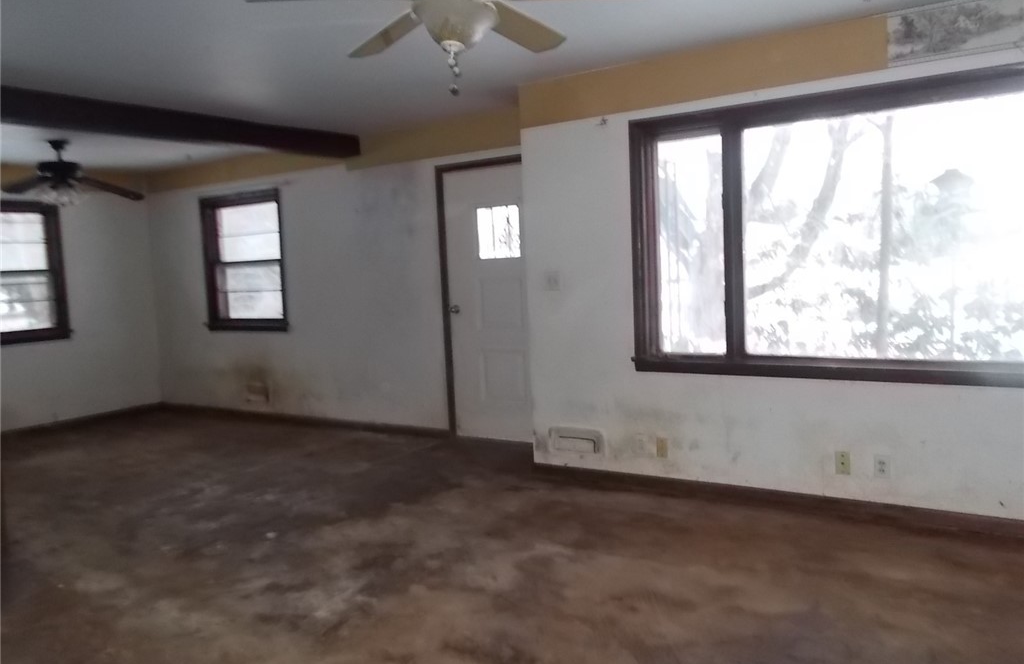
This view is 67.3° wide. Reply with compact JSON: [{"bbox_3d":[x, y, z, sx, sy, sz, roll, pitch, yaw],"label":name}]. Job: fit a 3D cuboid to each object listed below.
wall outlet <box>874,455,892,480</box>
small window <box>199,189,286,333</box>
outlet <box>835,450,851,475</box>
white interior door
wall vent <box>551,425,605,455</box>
[{"bbox_3d":[1.814,0.657,3.760,0.074,0.116,0.012,1,7,33],"label":"wall outlet"},{"bbox_3d":[-2.464,-0.633,7.058,1.050,1.251,0.090,1,7,33],"label":"small window"},{"bbox_3d":[1.661,0.659,3.858,0.072,0.118,0.012,1,7,33],"label":"outlet"},{"bbox_3d":[-0.075,-0.192,5.588,0.905,1.999,0.050,1,7,33],"label":"white interior door"},{"bbox_3d":[0.382,0.663,4.665,0.373,0.144,0.040,1,7,33],"label":"wall vent"}]

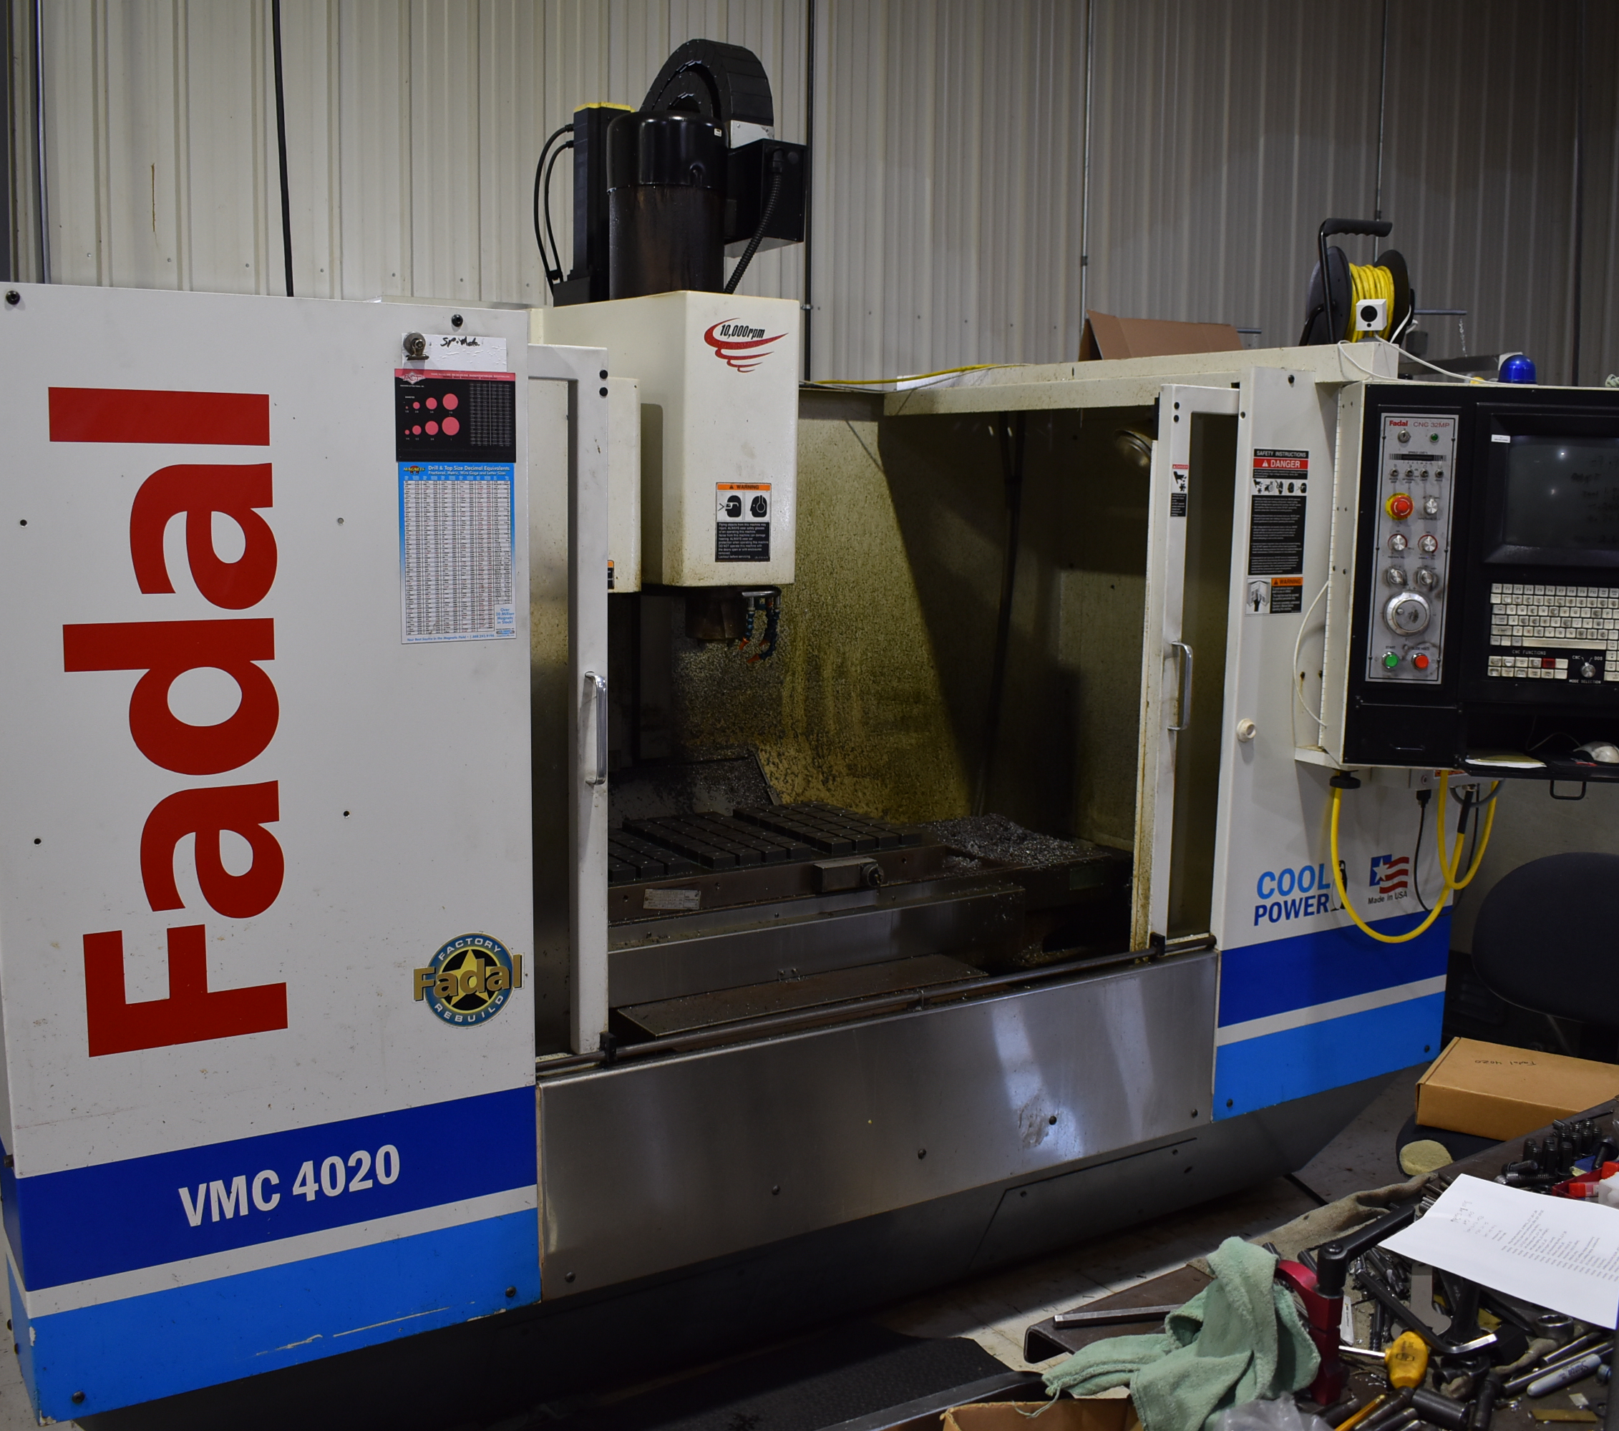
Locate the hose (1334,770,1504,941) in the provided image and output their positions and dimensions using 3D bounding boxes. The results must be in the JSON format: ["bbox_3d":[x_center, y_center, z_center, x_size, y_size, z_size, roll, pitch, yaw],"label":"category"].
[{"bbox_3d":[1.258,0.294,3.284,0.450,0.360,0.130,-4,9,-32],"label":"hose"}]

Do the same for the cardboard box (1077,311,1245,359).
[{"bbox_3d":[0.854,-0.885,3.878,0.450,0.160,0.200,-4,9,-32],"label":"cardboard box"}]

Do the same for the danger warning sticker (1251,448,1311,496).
[{"bbox_3d":[0.923,-0.473,3.110,0.157,0.087,0.006,-4,9,-32],"label":"danger warning sticker"}]

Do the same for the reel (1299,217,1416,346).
[{"bbox_3d":[1.118,-0.866,3.220,0.180,0.310,0.250,1,8,1],"label":"reel"}]

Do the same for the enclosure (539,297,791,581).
[{"bbox_3d":[-0.322,-0.597,3.534,0.270,0.585,0.700,-4,9,-32],"label":"enclosure"}]

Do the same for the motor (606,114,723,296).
[{"bbox_3d":[-0.311,-1.074,3.458,0.250,0.410,0.250,1,8,0],"label":"motor"}]

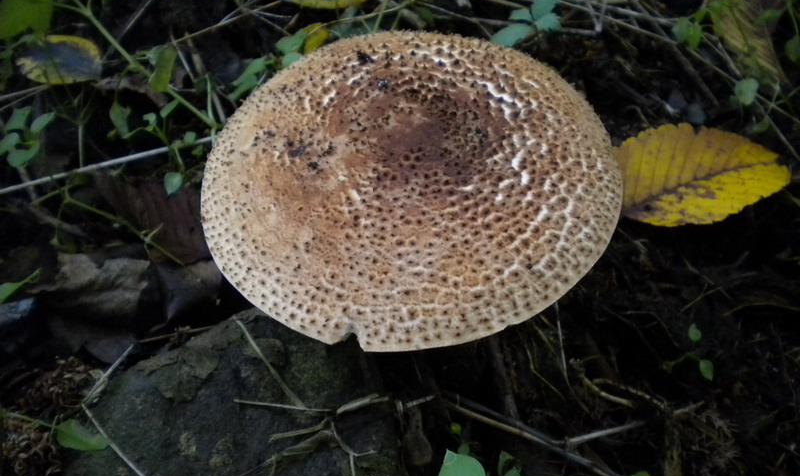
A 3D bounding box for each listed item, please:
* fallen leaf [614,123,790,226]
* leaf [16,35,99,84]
[{"bbox_3d":[0.124,-0.029,0.346,0.083,0.014,0.051,-15,61,-8],"label":"fallen leaf"},{"bbox_3d":[-0.180,-0.095,0.430,0.043,0.010,0.034,3,60,-4],"label":"leaf"}]

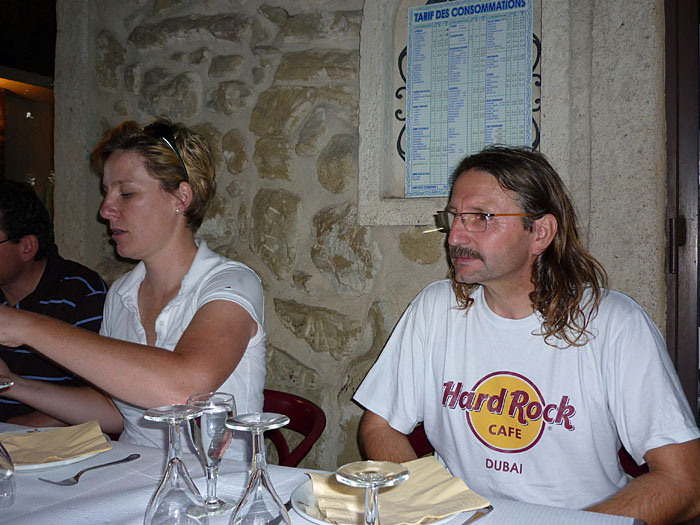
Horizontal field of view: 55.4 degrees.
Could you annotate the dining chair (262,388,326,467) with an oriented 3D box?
[{"bbox_3d":[-0.335,0.655,1.345,0.550,0.760,0.540,2,3,28],"label":"dining chair"}]

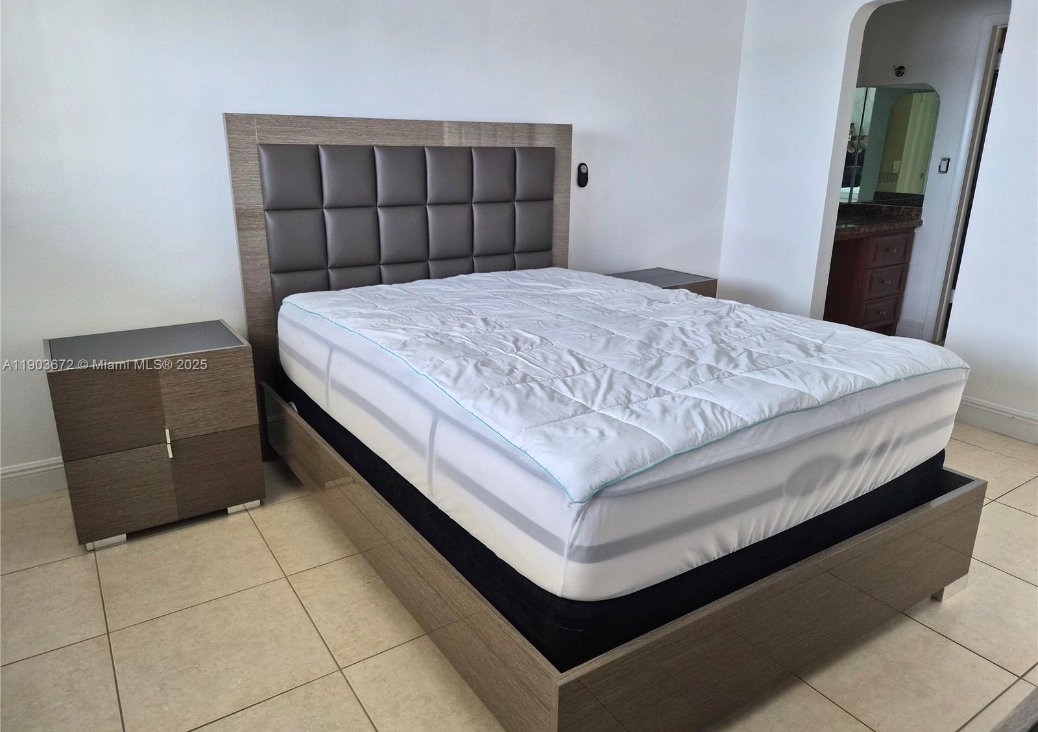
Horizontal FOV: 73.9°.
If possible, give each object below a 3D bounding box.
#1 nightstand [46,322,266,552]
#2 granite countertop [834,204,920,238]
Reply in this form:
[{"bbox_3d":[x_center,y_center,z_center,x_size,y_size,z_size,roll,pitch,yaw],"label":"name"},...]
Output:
[{"bbox_3d":[-1.342,0.227,2.574,0.609,0.648,0.468,-11,20,-33],"label":"nightstand"},{"bbox_3d":[2.267,-1.071,4.986,1.360,0.142,0.585,-11,20,-33],"label":"granite countertop"}]

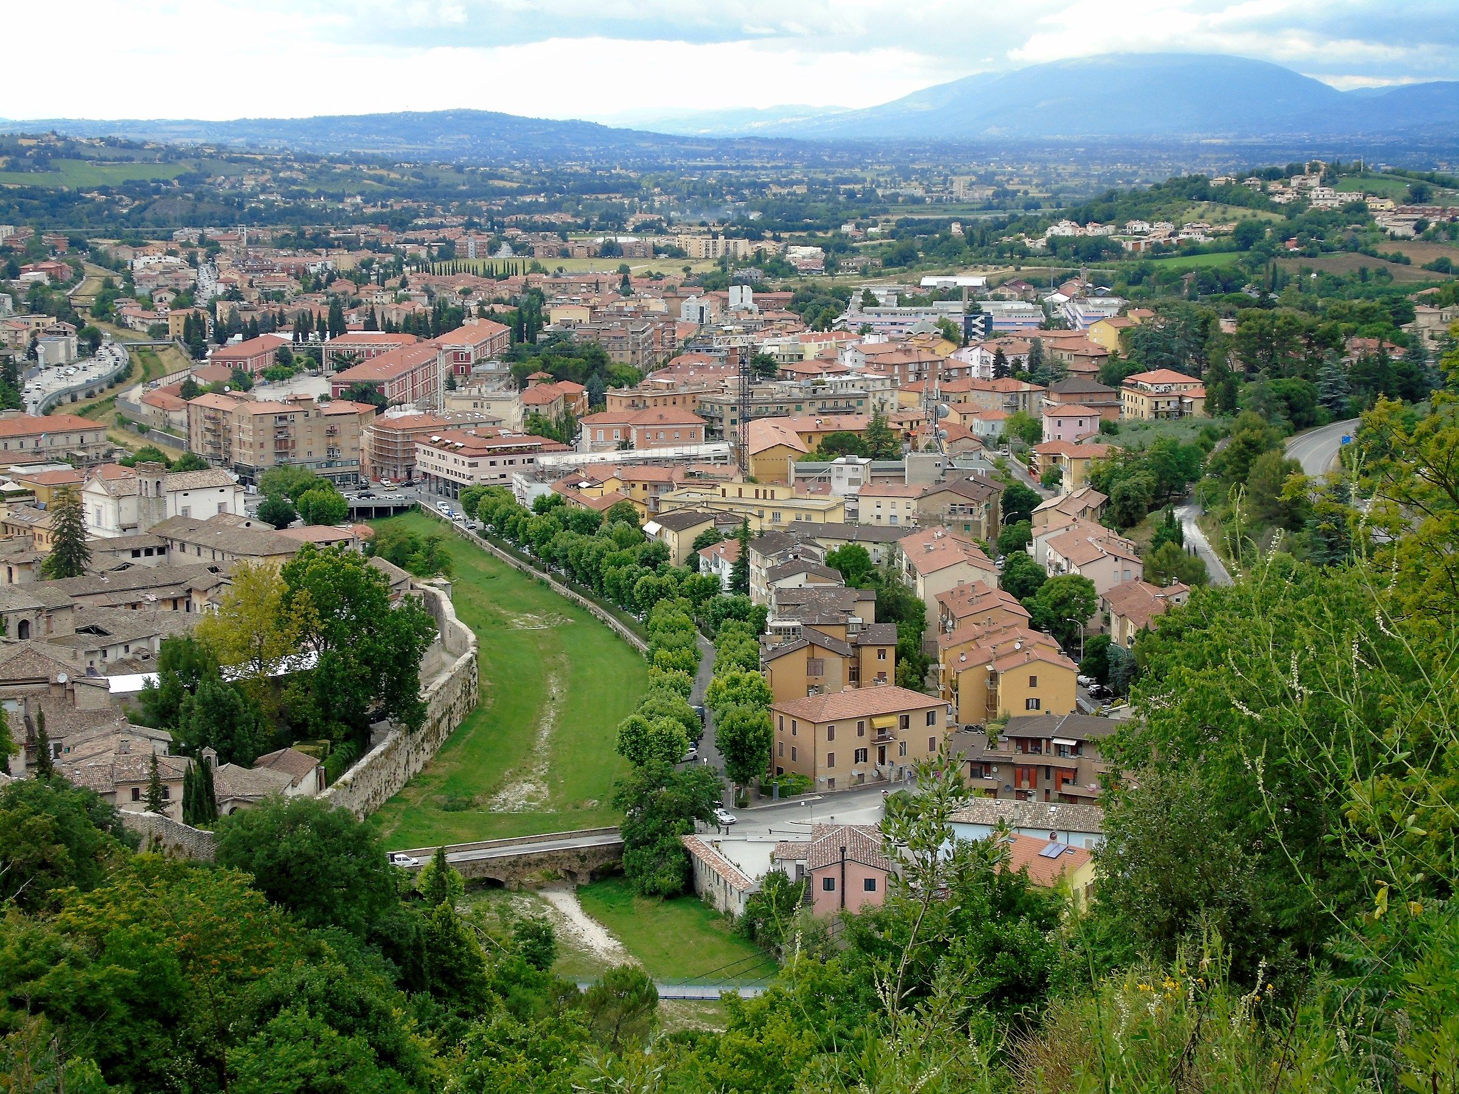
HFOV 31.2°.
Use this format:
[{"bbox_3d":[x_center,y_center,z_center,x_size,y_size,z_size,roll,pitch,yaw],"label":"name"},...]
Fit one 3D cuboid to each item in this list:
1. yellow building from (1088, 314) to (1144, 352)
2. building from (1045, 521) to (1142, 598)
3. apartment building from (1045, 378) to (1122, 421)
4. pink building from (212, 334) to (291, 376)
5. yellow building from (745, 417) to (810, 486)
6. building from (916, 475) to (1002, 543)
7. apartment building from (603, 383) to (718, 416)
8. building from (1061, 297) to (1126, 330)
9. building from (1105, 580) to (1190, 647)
[{"bbox_3d":[123.840,-66.540,828.770,15.500,11.500,13.000,-7,12,-34],"label":"yellow building"},{"bbox_3d":[56.650,5.080,405.400,10.300,12.440,25.000,-1,9,-4],"label":"building"},{"bbox_3d":[86.160,-36.210,638.760,16.000,10.050,15.000,-1,9,-8],"label":"apartment building"},{"bbox_3d":[-179.200,-71.360,986.580,15.500,13.500,60.000,1,10,5],"label":"pink building"},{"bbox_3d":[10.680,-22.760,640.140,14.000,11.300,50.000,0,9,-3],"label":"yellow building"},{"bbox_3d":[42.450,-7.050,485.980,13.000,11.000,19.000,2,10,14],"label":"building"},{"bbox_3d":[-18.920,-38.690,754.920,31.000,18.000,19.000,-7,12,-35],"label":"apartment building"},{"bbox_3d":[141.410,-87.310,1006.000,21.500,14.000,65.000,1,10,4],"label":"building"},{"bbox_3d":[62.620,11.300,383.730,12.800,8.310,25.000,-1,9,-4],"label":"building"}]

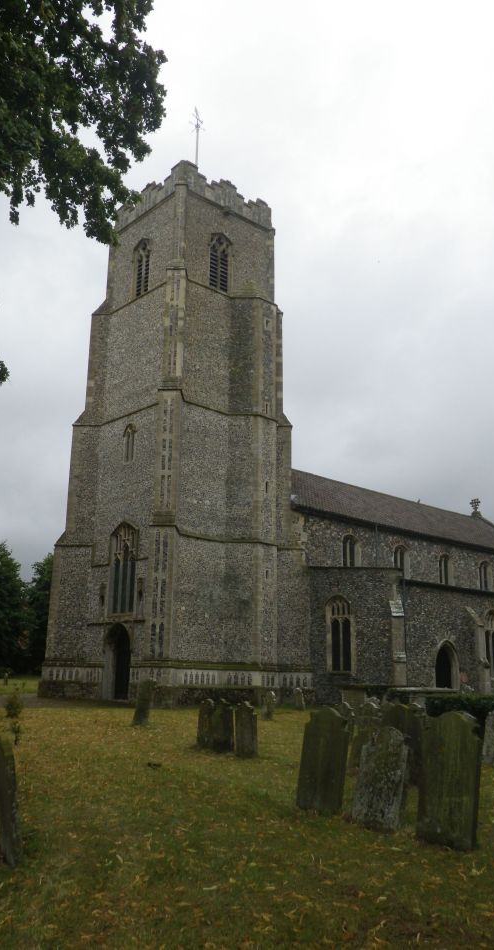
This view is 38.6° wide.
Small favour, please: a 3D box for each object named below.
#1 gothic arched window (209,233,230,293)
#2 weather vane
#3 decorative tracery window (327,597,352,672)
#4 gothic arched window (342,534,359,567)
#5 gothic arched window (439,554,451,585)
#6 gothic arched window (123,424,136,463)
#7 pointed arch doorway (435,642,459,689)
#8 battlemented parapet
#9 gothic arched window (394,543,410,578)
[{"bbox_3d":[-1.355,-10.143,33.570,1.295,2.876,0.326,14,-20,-40],"label":"gothic arched window"},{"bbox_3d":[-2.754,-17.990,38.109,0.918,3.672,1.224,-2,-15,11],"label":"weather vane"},{"bbox_3d":[3.990,6.712,29.789,0.326,3.162,1.479,14,-20,-40],"label":"decorative tracery window"},{"bbox_3d":[4.914,3.773,34.296,1.275,1.785,0.306,14,-20,-40],"label":"gothic arched window"},{"bbox_3d":[10.968,5.332,39.588,1.275,1.836,0.306,14,-20,-40],"label":"gothic arched window"},{"bbox_3d":[-5.217,-1.406,32.074,0.306,1.836,1.020,14,-20,-40],"label":"gothic arched window"},{"bbox_3d":[8.306,8.313,29.888,1.785,2.499,0.459,14,-20,-40],"label":"pointed arch doorway"},{"bbox_3d":[-2.798,-13.021,36.950,5.916,1.683,5.916,14,-20,-40],"label":"battlemented parapet"},{"bbox_3d":[8.028,4.569,37.019,1.326,1.856,0.306,14,-20,-40],"label":"gothic arched window"}]

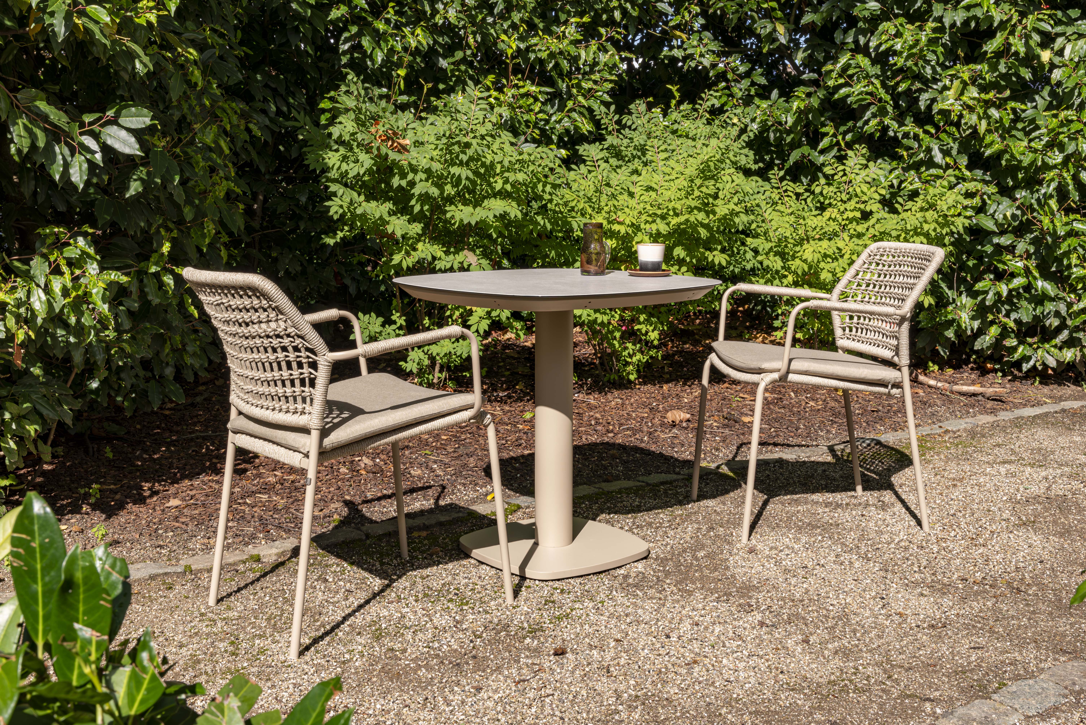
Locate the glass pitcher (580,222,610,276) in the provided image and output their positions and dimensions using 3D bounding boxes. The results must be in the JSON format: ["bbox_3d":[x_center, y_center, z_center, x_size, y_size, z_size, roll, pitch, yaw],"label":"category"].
[{"bbox_3d":[0.152,-0.328,3.482,0.088,0.148,0.073,-2,9,-15],"label":"glass pitcher"}]

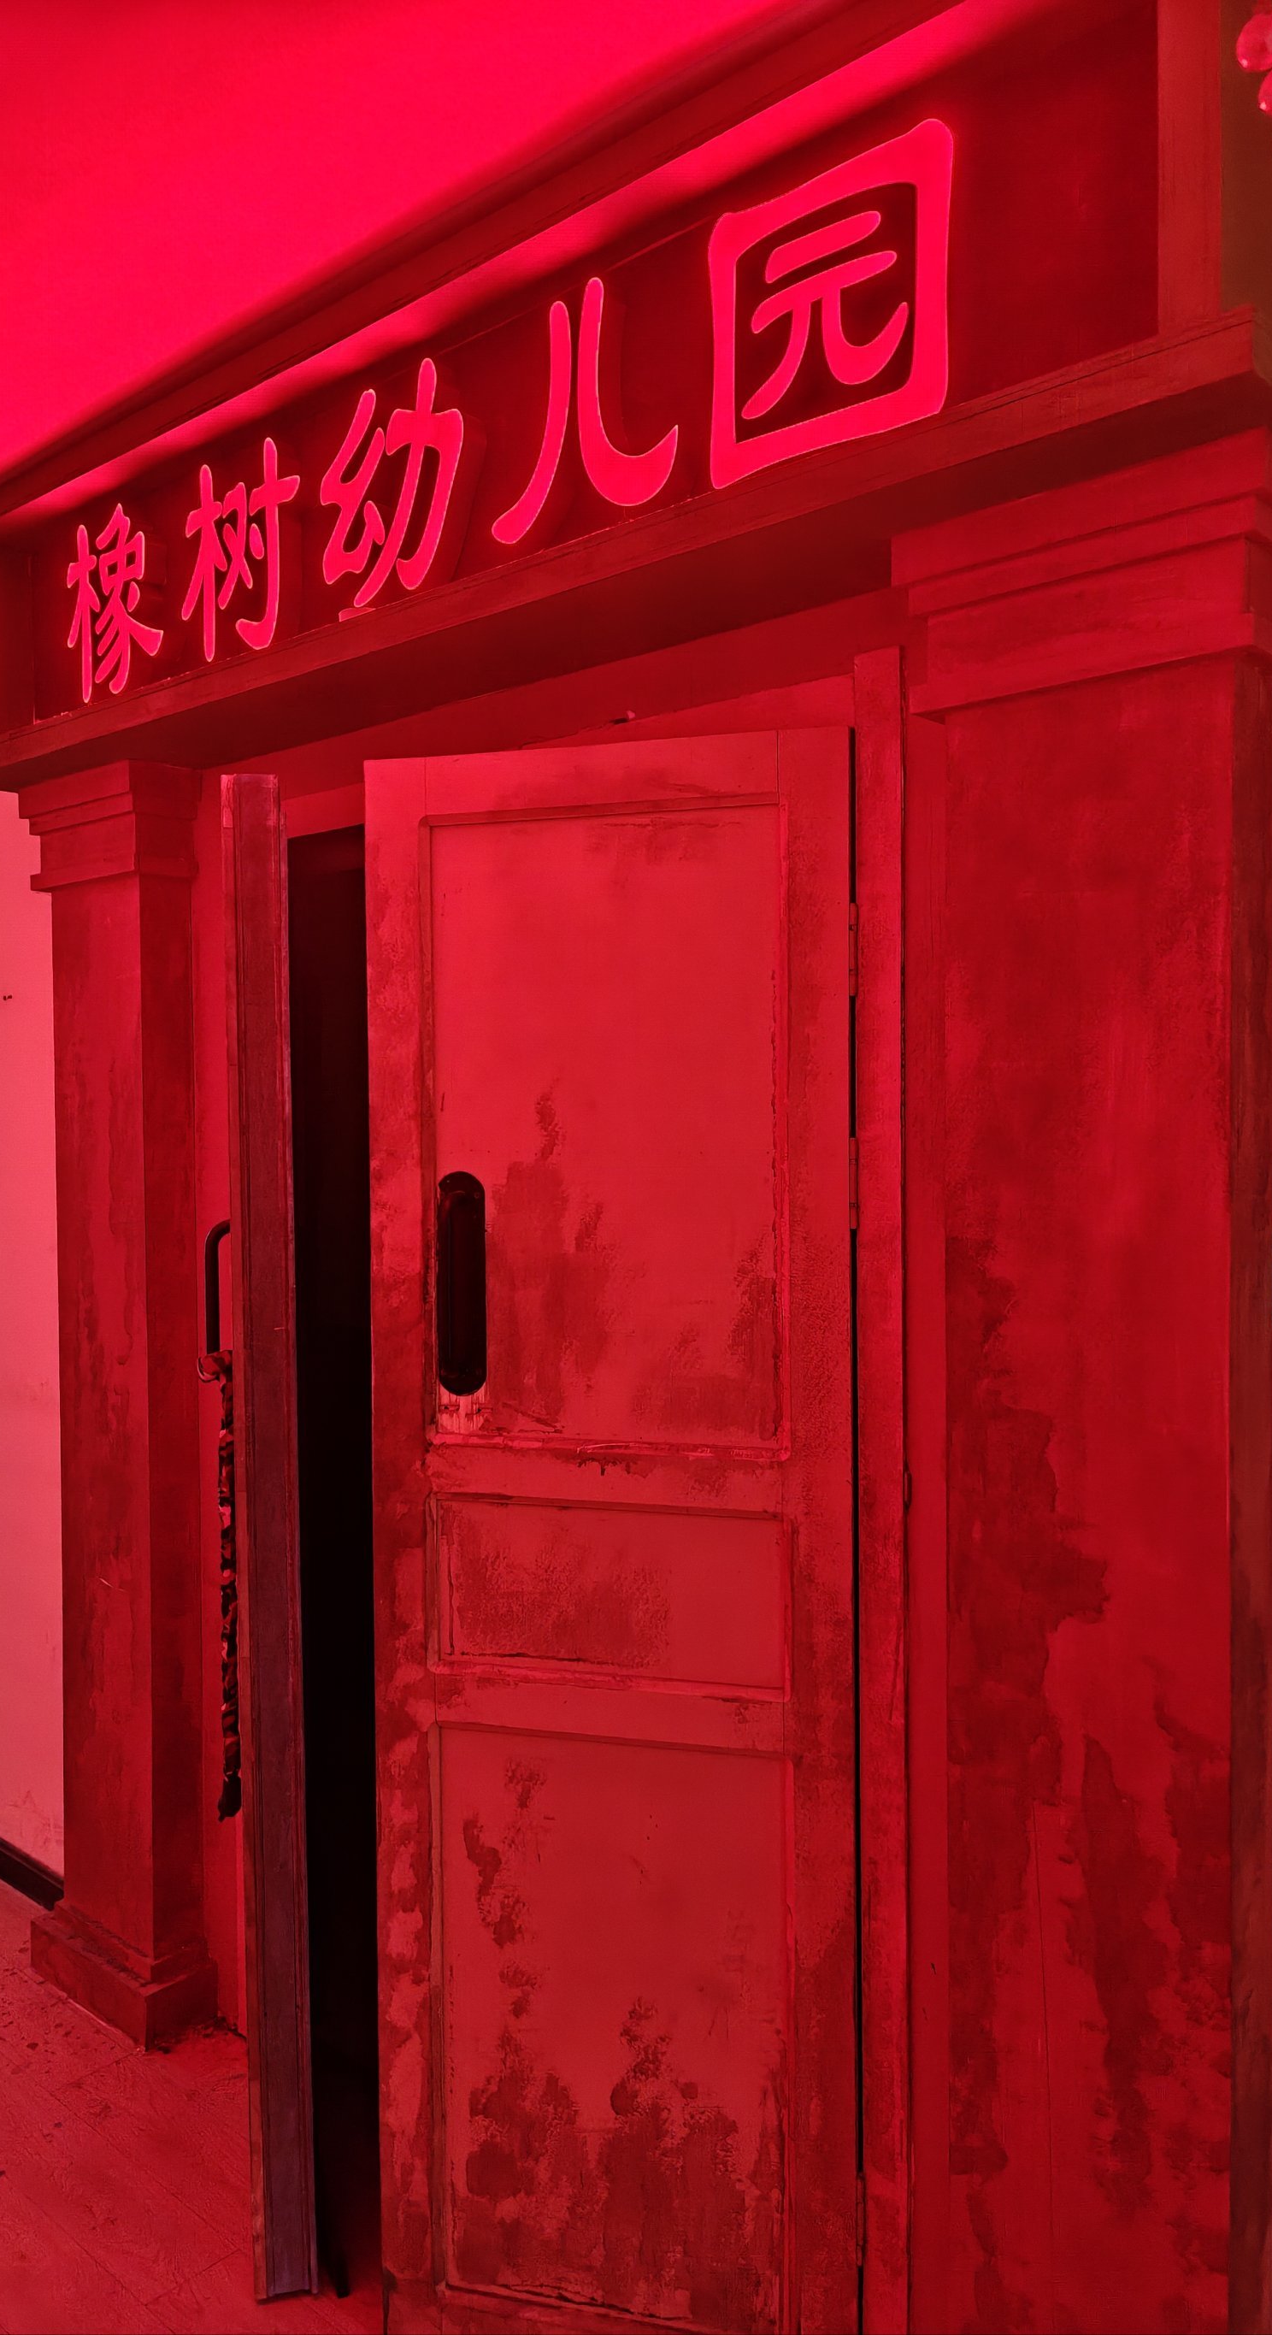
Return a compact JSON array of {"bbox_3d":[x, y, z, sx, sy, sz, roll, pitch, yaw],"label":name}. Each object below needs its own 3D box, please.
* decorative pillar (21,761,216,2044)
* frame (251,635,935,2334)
[{"bbox_3d":[-0.941,0.408,2.772,0.410,2.170,0.133,1,3,41],"label":"decorative pillar"},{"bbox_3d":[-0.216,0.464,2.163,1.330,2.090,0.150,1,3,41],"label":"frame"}]

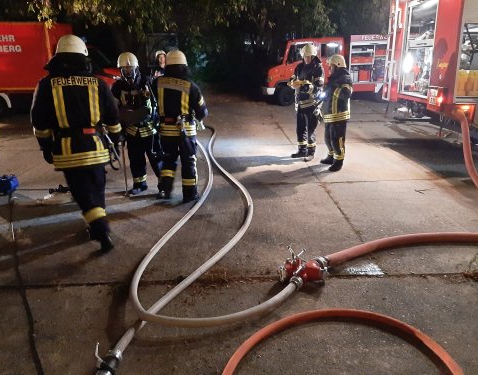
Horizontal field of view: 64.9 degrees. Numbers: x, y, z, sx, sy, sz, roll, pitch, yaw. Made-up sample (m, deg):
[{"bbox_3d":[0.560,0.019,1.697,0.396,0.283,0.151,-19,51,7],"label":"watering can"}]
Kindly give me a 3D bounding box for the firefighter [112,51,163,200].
[{"bbox_3d":[-1.322,-0.830,4.978,0.620,1.820,0.500,-6,19,-17],"label":"firefighter"}]

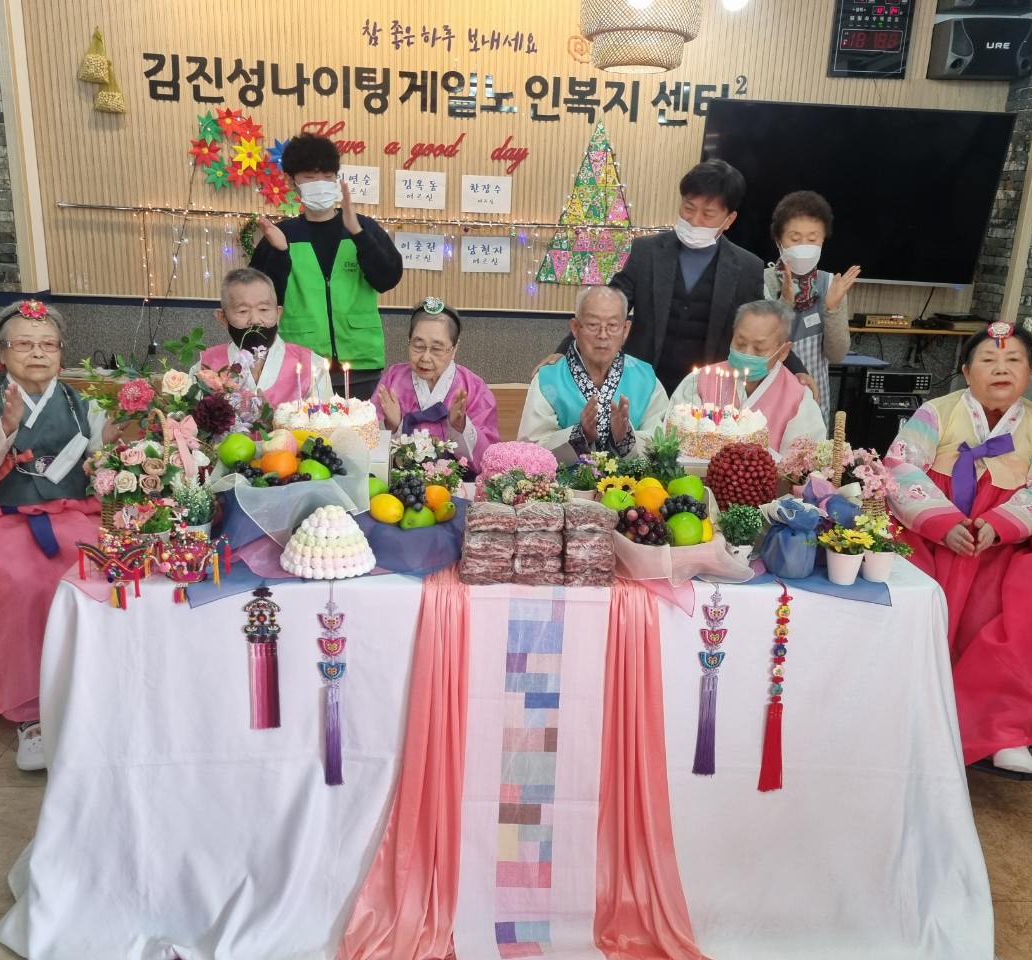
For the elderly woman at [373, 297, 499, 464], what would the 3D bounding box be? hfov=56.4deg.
[{"bbox_3d":[-0.239,0.122,2.734,0.450,1.210,0.640,3,16,4],"label":"elderly woman"}]

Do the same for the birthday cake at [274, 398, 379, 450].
[{"bbox_3d":[-0.443,-0.135,2.249,0.245,0.100,0.245,1,16,-4],"label":"birthday cake"}]

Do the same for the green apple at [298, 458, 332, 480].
[{"bbox_3d":[-0.443,-0.019,2.126,0.076,0.066,0.076,1,16,-4],"label":"green apple"}]

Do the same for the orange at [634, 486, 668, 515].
[{"bbox_3d":[0.306,0.051,2.160,0.075,0.073,0.075,2,17,-1],"label":"orange"}]

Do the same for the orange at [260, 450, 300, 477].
[{"bbox_3d":[-0.531,-0.032,2.150,0.083,0.078,0.083,2,16,0],"label":"orange"}]

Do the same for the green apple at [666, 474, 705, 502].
[{"bbox_3d":[0.379,0.026,2.147,0.081,0.074,0.081,1,16,-4],"label":"green apple"}]

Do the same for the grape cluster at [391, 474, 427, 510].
[{"bbox_3d":[-0.234,0.029,2.095,0.082,0.088,0.080,2,16,0],"label":"grape cluster"}]

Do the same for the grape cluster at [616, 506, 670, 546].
[{"bbox_3d":[0.279,0.102,2.100,0.112,0.078,0.085,2,17,-1],"label":"grape cluster"}]

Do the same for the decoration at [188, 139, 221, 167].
[{"bbox_3d":[-1.725,-1.814,5.324,0.175,0.158,0.040,1,16,-4],"label":"decoration"}]

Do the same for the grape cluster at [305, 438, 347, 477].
[{"bbox_3d":[-0.434,-0.051,2.190,0.097,0.088,0.080,2,16,0],"label":"grape cluster"}]

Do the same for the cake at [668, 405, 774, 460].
[{"bbox_3d":[0.510,-0.122,2.410,0.250,0.100,0.250,2,17,-1],"label":"cake"}]

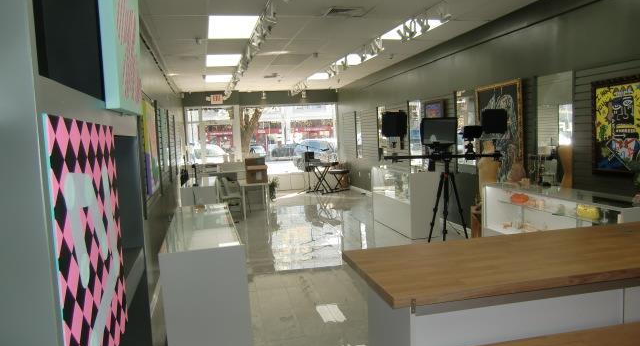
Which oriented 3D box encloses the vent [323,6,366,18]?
[{"bbox_3d":[0.310,-1.853,5.114,0.490,0.060,0.450,-4,5,-14],"label":"vent"}]

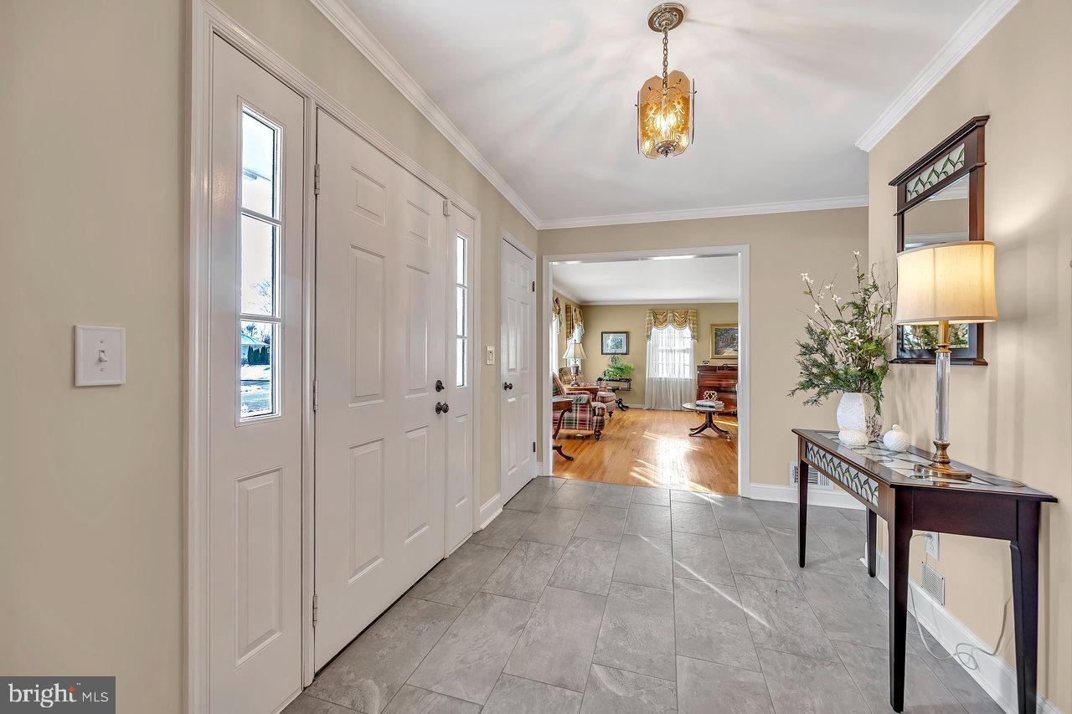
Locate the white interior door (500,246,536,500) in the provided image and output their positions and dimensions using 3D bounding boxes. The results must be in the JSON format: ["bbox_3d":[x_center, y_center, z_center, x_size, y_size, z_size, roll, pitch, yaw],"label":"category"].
[{"bbox_3d":[-0.147,0.122,3.545,0.045,2.035,0.775,1,0,17],"label":"white interior door"}]

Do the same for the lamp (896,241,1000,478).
[{"bbox_3d":[1.438,0.019,1.474,0.262,0.785,0.262,0,0,17],"label":"lamp"}]

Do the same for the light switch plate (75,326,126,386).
[{"bbox_3d":[-0.945,-0.001,0.910,0.012,0.127,0.085,1,0,17],"label":"light switch plate"}]

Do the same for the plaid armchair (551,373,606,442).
[{"bbox_3d":[0.569,0.665,6.104,0.920,0.960,0.760,1,0,13],"label":"plaid armchair"}]

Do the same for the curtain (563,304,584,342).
[{"bbox_3d":[0.837,-0.720,9.158,0.180,0.730,1.020,1,0,17],"label":"curtain"}]

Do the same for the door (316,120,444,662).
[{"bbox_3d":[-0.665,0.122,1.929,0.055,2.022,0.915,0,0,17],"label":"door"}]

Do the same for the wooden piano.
[{"bbox_3d":[4.058,0.681,8.514,1.420,0.970,0.600,1,0,17],"label":"wooden piano"}]

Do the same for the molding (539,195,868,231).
[{"bbox_3d":[1.280,-1.222,3.559,2.660,0.080,0.060,1,0,17],"label":"molding"}]

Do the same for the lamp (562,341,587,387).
[{"bbox_3d":[0.668,0.112,7.171,0.430,0.760,0.430,1,0,17],"label":"lamp"}]

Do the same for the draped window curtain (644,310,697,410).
[{"bbox_3d":[2.891,0.077,8.998,1.110,2.180,0.150,0,0,17],"label":"draped window curtain"}]

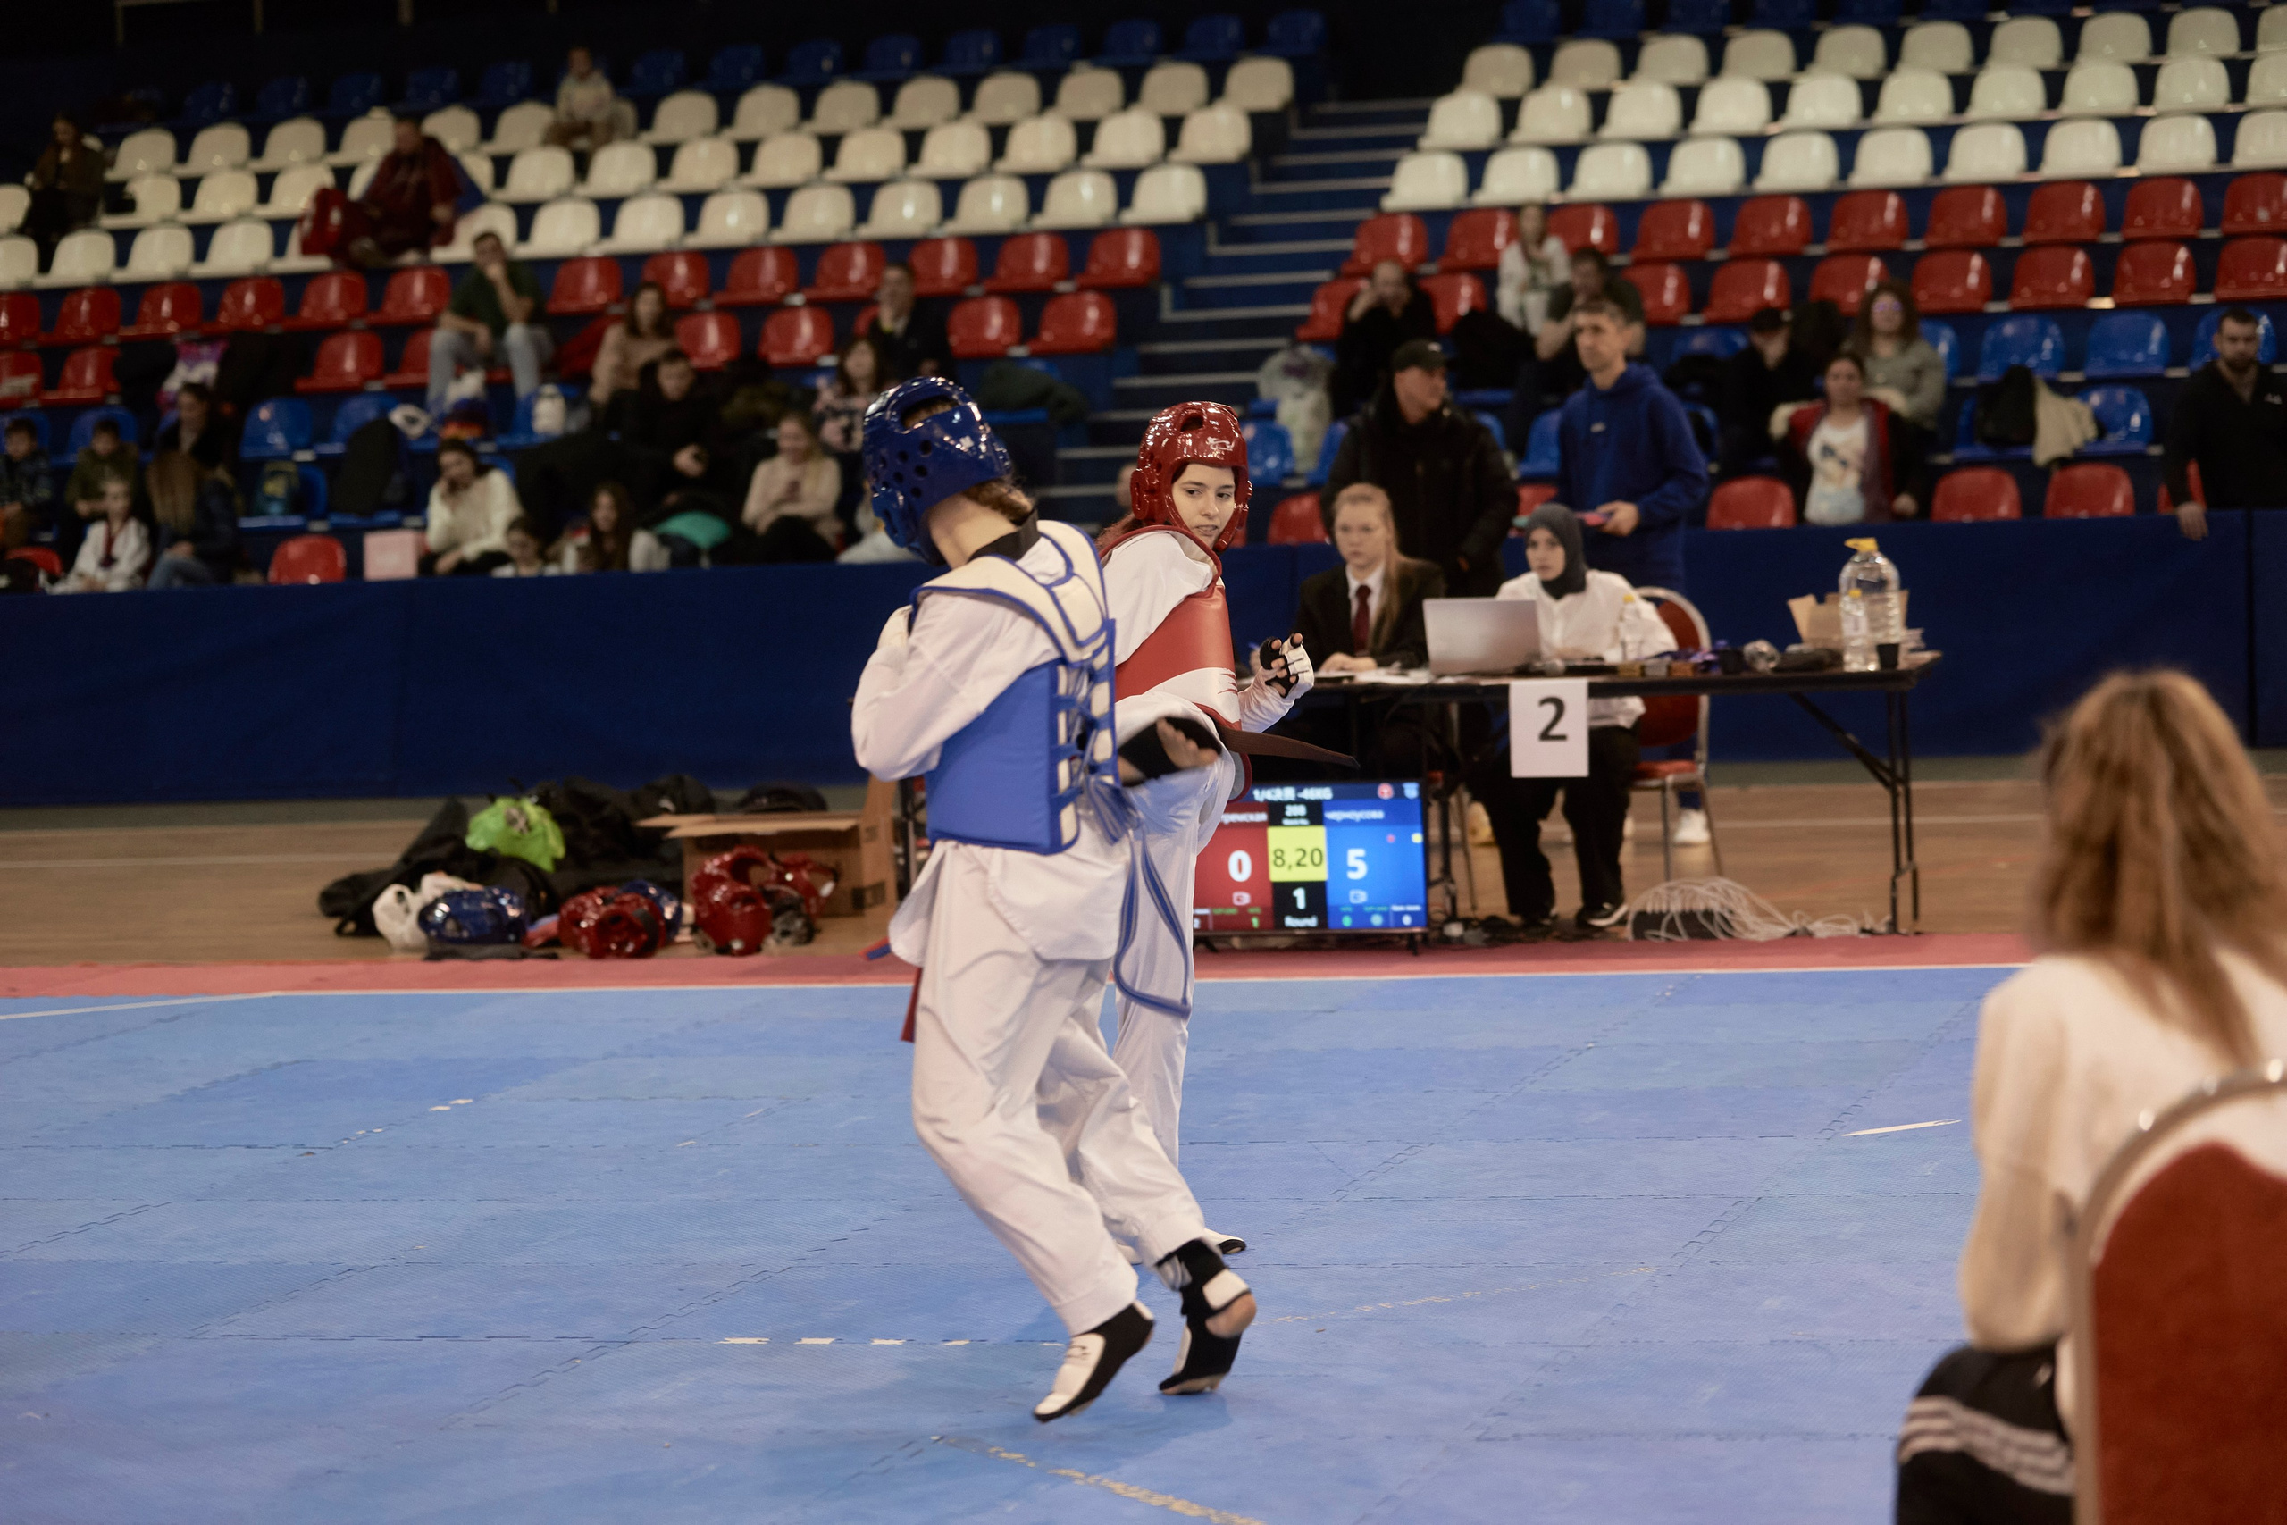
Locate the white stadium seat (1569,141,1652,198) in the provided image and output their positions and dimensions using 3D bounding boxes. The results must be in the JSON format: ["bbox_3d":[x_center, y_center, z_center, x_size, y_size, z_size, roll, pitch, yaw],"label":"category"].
[{"bbox_3d":[2.336,-2.942,28.578,0.400,0.300,0.380,-2,4,15],"label":"white stadium seat"}]

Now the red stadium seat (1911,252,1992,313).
[{"bbox_3d":[3.838,-2.282,27.257,0.395,0.310,0.380,-1,3,15],"label":"red stadium seat"}]

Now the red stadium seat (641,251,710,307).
[{"bbox_3d":[-2.469,-2.528,29.977,0.400,0.330,0.390,-1,4,15],"label":"red stadium seat"}]

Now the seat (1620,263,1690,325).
[{"bbox_3d":[2.430,-2.253,27.632,0.395,0.310,0.380,-1,3,15],"label":"seat"}]

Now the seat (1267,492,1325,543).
[{"bbox_3d":[0.687,-0.978,24.322,0.400,0.300,0.380,-2,4,15],"label":"seat"}]

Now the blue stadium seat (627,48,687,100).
[{"bbox_3d":[-3.001,-4.188,34.802,0.390,0.310,0.370,-1,4,16],"label":"blue stadium seat"}]

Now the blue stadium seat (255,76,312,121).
[{"bbox_3d":[-5.016,-3.826,33.198,0.390,0.302,0.365,-1,4,16],"label":"blue stadium seat"}]

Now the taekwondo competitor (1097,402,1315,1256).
[{"bbox_3d":[0.089,0.121,10.323,0.440,1.551,0.440,-1,4,28],"label":"taekwondo competitor"}]

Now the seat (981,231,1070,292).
[{"bbox_3d":[-0.617,-2.638,30.185,0.390,0.310,0.370,-1,4,16],"label":"seat"}]

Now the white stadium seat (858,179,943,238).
[{"bbox_3d":[-1.202,-2.728,28.120,0.360,0.287,0.330,-2,4,16],"label":"white stadium seat"}]

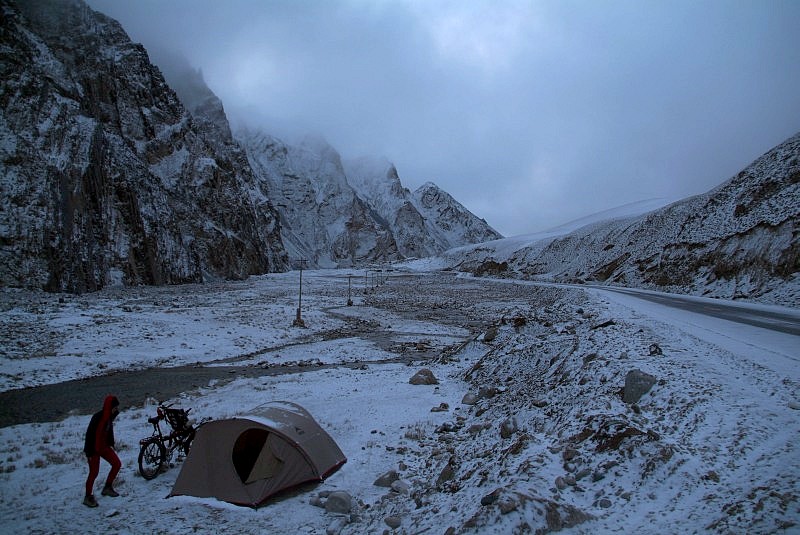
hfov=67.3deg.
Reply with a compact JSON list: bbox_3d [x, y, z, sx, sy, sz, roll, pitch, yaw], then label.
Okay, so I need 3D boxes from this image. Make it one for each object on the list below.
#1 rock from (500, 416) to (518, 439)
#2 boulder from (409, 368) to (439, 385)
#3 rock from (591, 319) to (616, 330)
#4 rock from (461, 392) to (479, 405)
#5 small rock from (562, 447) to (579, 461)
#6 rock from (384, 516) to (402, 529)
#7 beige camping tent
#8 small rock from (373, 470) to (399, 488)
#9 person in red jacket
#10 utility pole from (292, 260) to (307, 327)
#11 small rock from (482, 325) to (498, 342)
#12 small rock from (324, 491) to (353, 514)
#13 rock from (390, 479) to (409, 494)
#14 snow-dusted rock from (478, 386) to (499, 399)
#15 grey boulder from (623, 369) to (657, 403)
[{"bbox_3d":[2.020,2.963,11.100,0.310,0.330,0.300,0,-1,0],"label":"rock"},{"bbox_3d":[0.771,3.519,19.300,0.920,0.480,0.750,0,-1,0],"label":"boulder"},{"bbox_3d":[6.947,1.963,20.500,0.820,0.340,0.550,0,-1,0],"label":"rock"},{"bbox_3d":[1.930,3.621,16.600,0.460,0.270,0.400,0,-1,0],"label":"rock"},{"bbox_3d":[1.817,1.988,6.400,0.150,0.120,0.130,0,-1,0],"label":"small rock"},{"bbox_3d":[-0.096,3.482,8.200,0.230,0.140,0.200,0,-1,0],"label":"rock"},{"bbox_3d":[-2.510,3.085,10.340,2.500,1.060,2.400,0,-1,17],"label":"beige camping tent"},{"bbox_3d":[-0.235,3.562,10.100,0.420,0.220,0.330,0,-1,0],"label":"small rock"},{"bbox_3d":[-4.665,2.849,9.400,0.580,1.660,0.520,0,-1,-22],"label":"person in red jacket"},{"bbox_3d":[-7.827,1.957,47.000,1.050,5.300,0.800,0,-1,0],"label":"utility pole"},{"bbox_3d":[3.561,2.622,23.500,0.560,0.560,0.500,0,-1,0],"label":"small rock"},{"bbox_3d":[-0.904,3.487,8.900,0.380,0.280,0.340,0,-1,0],"label":"small rock"},{"bbox_3d":[-0.003,3.527,9.650,0.280,0.200,0.250,0,-1,0],"label":"rock"},{"bbox_3d":[2.462,3.505,16.800,0.520,0.290,0.420,0,-1,0],"label":"snow-dusted rock"},{"bbox_3d":[3.797,1.883,9.500,0.490,0.500,0.430,0,-1,0],"label":"grey boulder"}]

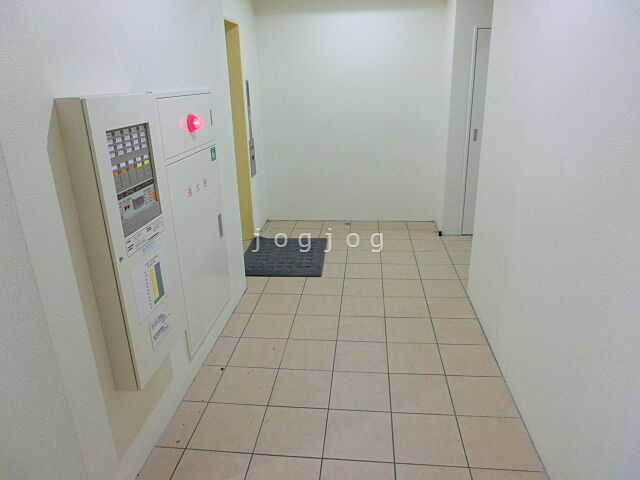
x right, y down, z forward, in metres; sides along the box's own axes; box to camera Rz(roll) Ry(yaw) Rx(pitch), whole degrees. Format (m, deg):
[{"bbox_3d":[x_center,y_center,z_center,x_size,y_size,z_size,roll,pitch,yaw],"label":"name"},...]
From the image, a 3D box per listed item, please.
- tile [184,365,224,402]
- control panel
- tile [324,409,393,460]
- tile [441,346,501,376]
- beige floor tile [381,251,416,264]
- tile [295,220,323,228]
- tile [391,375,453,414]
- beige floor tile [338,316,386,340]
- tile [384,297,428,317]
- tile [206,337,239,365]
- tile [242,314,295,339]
[{"bbox_3d":[-0.612,0.776,2.385,0.138,0.010,0.299,0,20,6],"label":"tile"},{"bbox_3d":[-0.718,-0.001,1.716,0.103,1.061,0.429,0,20,6],"label":"control panel"},{"bbox_3d":[0.178,0.890,2.025,0.300,0.012,0.300,0,20,6],"label":"tile"},{"bbox_3d":[0.830,0.675,2.495,0.291,0.010,0.297,0,20,6],"label":"tile"},{"bbox_3d":[0.691,0.159,3.929,0.298,0.010,0.298,0,20,6],"label":"beige floor tile"},{"bbox_3d":[-0.120,-0.162,4.867,0.297,0.010,0.273,0,20,6],"label":"tile"},{"bbox_3d":[0.504,0.775,2.244,0.296,0.010,0.296,0,20,6],"label":"tile"},{"bbox_3d":[0.268,0.568,2.839,0.297,0.010,0.297,0,20,6],"label":"beige floor tile"},{"bbox_3d":[0.606,0.476,3.133,0.300,0.012,0.300,0,20,6],"label":"tile"},{"bbox_3d":[-0.576,0.665,2.647,0.132,0.010,0.297,0,20,6],"label":"tile"},{"bbox_3d":[-0.329,0.562,2.900,0.296,0.010,0.296,0,20,6],"label":"tile"}]

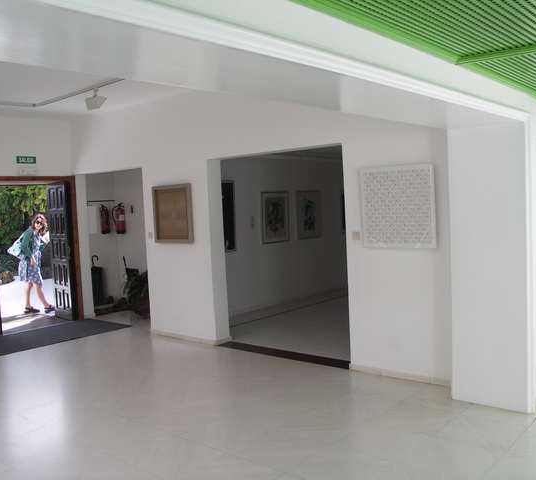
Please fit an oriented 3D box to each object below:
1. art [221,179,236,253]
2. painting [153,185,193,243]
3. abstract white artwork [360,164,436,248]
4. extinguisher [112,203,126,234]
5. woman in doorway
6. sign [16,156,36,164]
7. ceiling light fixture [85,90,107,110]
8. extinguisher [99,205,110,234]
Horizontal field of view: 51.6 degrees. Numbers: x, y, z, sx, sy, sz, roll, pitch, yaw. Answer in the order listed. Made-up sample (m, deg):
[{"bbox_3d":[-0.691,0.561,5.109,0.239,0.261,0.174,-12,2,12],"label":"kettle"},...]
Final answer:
[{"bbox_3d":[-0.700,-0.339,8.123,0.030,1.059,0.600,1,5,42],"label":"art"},{"bbox_3d":[-1.179,-0.316,6.892,0.659,0.712,0.040,1,5,38],"label":"painting"},{"bbox_3d":[1.179,-0.296,5.067,0.684,0.743,0.055,1,5,38],"label":"abstract white artwork"},{"bbox_3d":[-2.439,-0.349,9.130,0.190,0.515,0.170,1,5,38],"label":"extinguisher"},{"bbox_3d":[-3.840,0.408,9.242,0.540,1.630,0.440,-2,4,6],"label":"woman in doorway"},{"bbox_3d":[-3.484,-1.146,8.004,0.020,0.101,0.287,1,5,42],"label":"sign"},{"bbox_3d":[-1.907,-1.555,6.138,0.190,0.240,0.200,1,5,41],"label":"ceiling light fixture"},{"bbox_3d":[-2.673,-0.336,9.084,0.170,0.500,0.170,1,5,42],"label":"extinguisher"}]

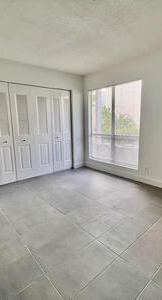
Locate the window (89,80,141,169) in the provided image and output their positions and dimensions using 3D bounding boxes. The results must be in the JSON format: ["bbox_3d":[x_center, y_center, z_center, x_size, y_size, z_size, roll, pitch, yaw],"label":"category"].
[{"bbox_3d":[0.719,-0.535,3.518,0.100,1.776,1.425,-10,13,-41],"label":"window"}]

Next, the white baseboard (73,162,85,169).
[{"bbox_3d":[-0.046,0.452,4.194,0.444,0.140,0.020,-9,13,-38],"label":"white baseboard"}]

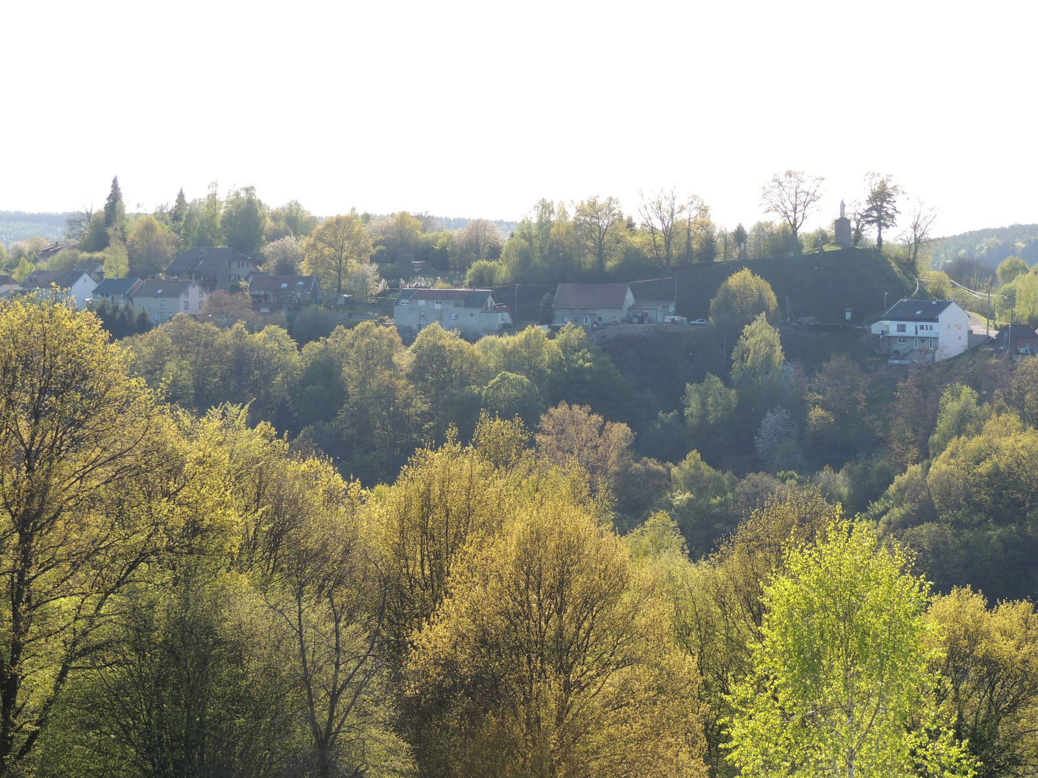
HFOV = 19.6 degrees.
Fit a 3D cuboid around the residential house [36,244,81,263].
[{"bbox_3d":[-131.730,-37.790,859.140,10.500,8.000,10.000,2,4,33],"label":"residential house"}]

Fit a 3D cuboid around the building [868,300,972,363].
[{"bbox_3d":[84.010,-12.350,629.300,10.500,12.400,17.500,-3,4,-40],"label":"building"}]

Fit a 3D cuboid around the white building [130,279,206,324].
[{"bbox_3d":[-81.750,-20.340,703.000,15.200,10.840,10.000,2,4,35],"label":"white building"}]

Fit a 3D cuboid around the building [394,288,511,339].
[{"bbox_3d":[-14.590,-16.660,659.630,23.500,11.300,10.000,1,3,16],"label":"building"}]

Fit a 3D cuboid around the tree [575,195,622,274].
[{"bbox_3d":[19.140,-37.290,722.000,11.600,18.940,11.400,0,3,2],"label":"tree"}]

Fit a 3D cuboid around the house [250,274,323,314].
[{"bbox_3d":[-55.550,-22.380,712.000,15.400,9.530,9.300,1,3,10],"label":"house"}]

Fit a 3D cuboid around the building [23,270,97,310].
[{"bbox_3d":[-110.970,-23.580,725.000,16.000,10.100,9.800,2,4,31],"label":"building"}]

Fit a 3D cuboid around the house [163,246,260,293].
[{"bbox_3d":[-76.000,-29.430,740.530,18.000,11.600,14.500,3,4,40],"label":"house"}]

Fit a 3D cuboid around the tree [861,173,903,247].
[{"bbox_3d":[86.170,-42.360,712.000,9.600,18.290,9.400,0,3,7],"label":"tree"}]

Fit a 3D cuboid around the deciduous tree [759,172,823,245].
[{"bbox_3d":[66.030,-43.620,725.700,15.800,18.900,15.800,0,3,5],"label":"deciduous tree"}]

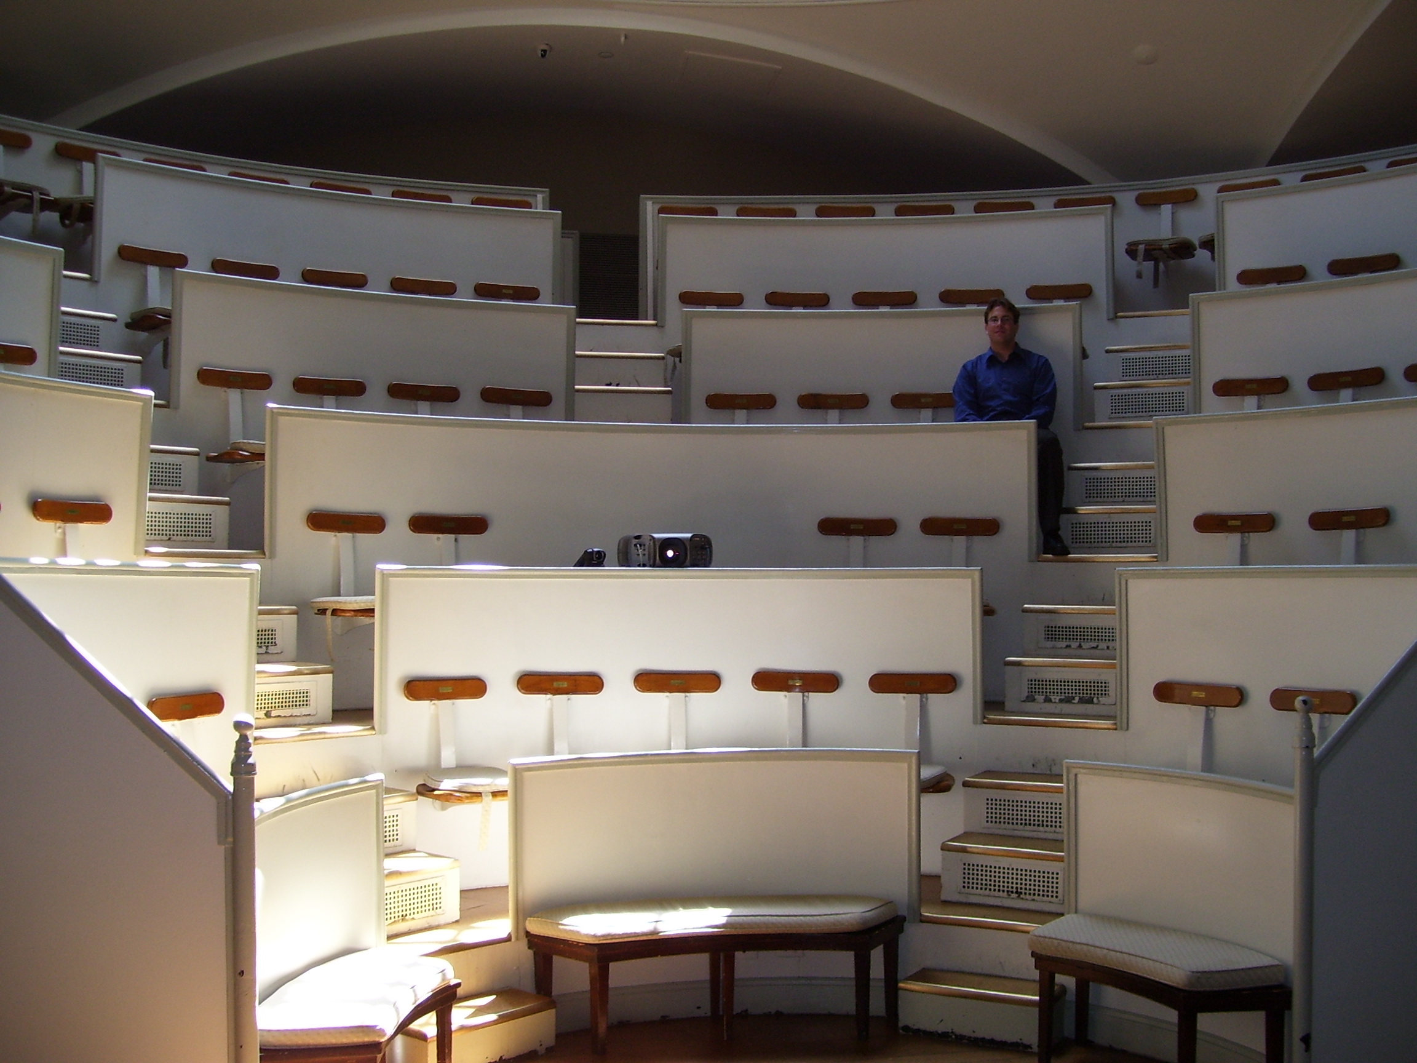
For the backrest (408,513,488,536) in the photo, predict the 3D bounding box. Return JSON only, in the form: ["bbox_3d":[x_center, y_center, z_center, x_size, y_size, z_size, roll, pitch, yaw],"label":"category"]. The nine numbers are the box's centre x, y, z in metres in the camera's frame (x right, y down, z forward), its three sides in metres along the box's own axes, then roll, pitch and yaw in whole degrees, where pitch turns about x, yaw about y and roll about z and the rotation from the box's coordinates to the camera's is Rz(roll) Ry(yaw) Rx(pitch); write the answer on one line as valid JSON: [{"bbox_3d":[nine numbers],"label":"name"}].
[{"bbox_3d":[-1.110,-0.029,6.303,0.352,0.085,0.038,1,-3,-28],"label":"backrest"}]

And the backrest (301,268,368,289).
[{"bbox_3d":[-1.943,-1.320,7.675,0.365,0.090,0.045,1,-10,-32],"label":"backrest"}]

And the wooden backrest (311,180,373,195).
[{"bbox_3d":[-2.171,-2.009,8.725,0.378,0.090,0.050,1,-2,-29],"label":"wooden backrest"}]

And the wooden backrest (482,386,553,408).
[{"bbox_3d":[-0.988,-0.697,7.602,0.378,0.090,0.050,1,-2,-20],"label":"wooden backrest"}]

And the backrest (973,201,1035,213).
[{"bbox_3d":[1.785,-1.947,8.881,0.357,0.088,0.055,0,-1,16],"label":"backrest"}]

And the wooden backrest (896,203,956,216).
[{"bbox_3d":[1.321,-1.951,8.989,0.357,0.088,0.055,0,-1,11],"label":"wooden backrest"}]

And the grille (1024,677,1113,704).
[{"bbox_3d":[1.495,0.660,6.122,0.365,0.112,0.020,-1,-2,26],"label":"grille"}]

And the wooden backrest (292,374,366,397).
[{"bbox_3d":[-1.795,-0.690,6.987,0.357,0.088,0.055,1,-2,-33],"label":"wooden backrest"}]

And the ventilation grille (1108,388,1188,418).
[{"bbox_3d":[2.147,-0.626,7.200,0.380,0.130,0.015,-1,-3,25],"label":"ventilation grille"}]

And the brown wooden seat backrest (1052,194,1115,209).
[{"bbox_3d":[2.322,-2.022,9.085,0.369,0.096,0.045,-1,-2,20],"label":"brown wooden seat backrest"}]

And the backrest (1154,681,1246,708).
[{"bbox_3d":[1.836,0.612,5.521,0.352,0.085,0.038,-2,-3,35],"label":"backrest"}]

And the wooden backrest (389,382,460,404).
[{"bbox_3d":[-1.429,-0.698,7.407,0.378,0.090,0.050,1,-2,-28],"label":"wooden backrest"}]

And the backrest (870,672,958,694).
[{"bbox_3d":[0.871,0.650,6.278,0.380,0.093,0.042,0,-2,14],"label":"backrest"}]

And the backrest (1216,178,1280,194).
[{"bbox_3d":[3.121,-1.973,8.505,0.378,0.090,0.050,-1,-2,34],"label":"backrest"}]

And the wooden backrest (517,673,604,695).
[{"bbox_3d":[-0.581,0.601,5.810,0.352,0.085,0.038,1,-3,-22],"label":"wooden backrest"}]

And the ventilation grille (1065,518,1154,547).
[{"bbox_3d":[1.916,0.005,7.025,0.414,0.141,0.020,-1,-3,27],"label":"ventilation grille"}]

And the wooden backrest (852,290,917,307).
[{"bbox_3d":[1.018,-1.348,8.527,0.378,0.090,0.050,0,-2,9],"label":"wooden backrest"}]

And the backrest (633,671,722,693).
[{"bbox_3d":[-0.131,0.648,6.287,0.380,0.093,0.042,0,-2,-11],"label":"backrest"}]

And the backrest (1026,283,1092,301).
[{"bbox_3d":[1.907,-1.300,8.007,0.365,0.090,0.045,0,-10,22],"label":"backrest"}]

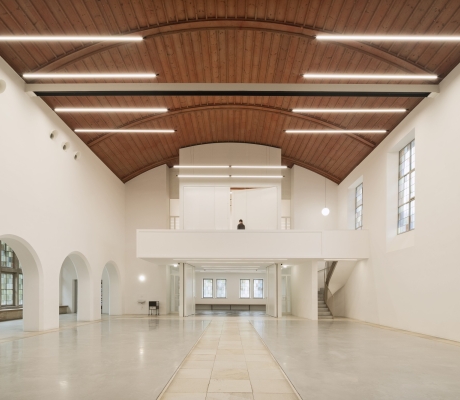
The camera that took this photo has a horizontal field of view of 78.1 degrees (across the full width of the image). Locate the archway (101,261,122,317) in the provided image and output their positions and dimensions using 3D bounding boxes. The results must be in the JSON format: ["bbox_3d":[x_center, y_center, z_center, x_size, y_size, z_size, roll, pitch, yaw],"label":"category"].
[{"bbox_3d":[-6.562,4.729,15.054,0.650,2.950,2.600,0,-10,0],"label":"archway"}]

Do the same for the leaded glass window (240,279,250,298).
[{"bbox_3d":[1.138,6.520,20.800,0.730,1.440,0.150,0,-10,0],"label":"leaded glass window"}]

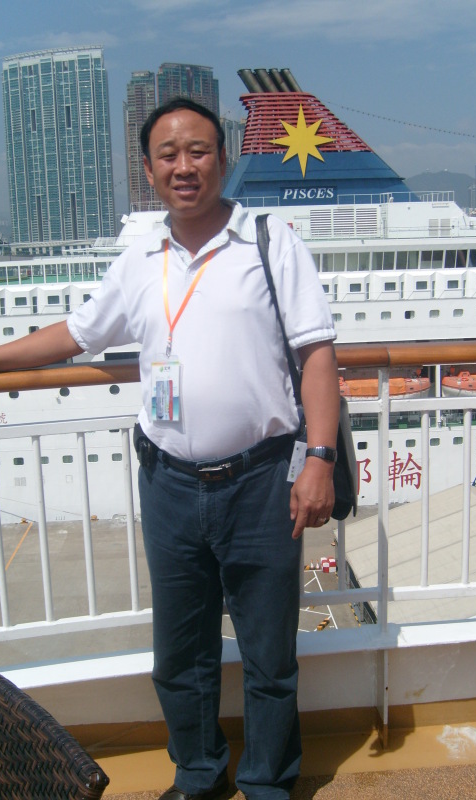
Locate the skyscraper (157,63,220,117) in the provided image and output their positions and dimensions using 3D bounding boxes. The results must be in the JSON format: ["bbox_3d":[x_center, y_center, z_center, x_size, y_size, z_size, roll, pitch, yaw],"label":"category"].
[{"bbox_3d":[-59.420,-292.902,1021.705,72.000,240.000,34.000,-8,12,-29],"label":"skyscraper"}]

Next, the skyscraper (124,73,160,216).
[{"bbox_3d":[-117.023,-289.212,1022.792,36.000,236.000,36.000,-4,11,-10],"label":"skyscraper"}]

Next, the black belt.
[{"bbox_3d":[-0.051,0.113,1.874,0.365,0.075,0.290,-2,11,0],"label":"black belt"}]

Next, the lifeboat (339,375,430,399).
[{"bbox_3d":[11.848,-0.637,71.732,10.000,2.600,3.200,-3,11,-5],"label":"lifeboat"}]

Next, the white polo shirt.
[{"bbox_3d":[-0.082,-0.159,1.832,0.590,0.570,0.320,-1,11,5],"label":"white polo shirt"}]

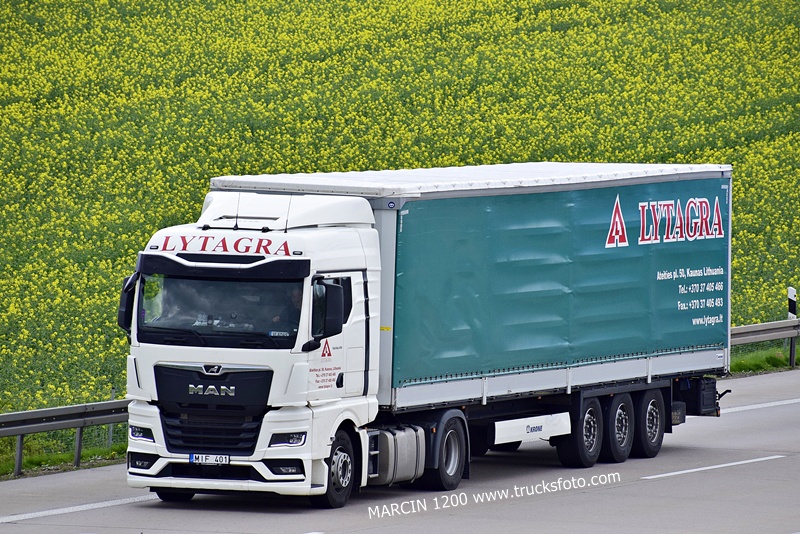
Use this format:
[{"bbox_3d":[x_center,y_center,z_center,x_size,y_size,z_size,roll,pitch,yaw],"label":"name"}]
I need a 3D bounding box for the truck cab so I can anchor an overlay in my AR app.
[{"bbox_3d":[-1.850,1.042,86.762,2.680,3.820,2.380,2,3,21],"label":"truck cab"}]

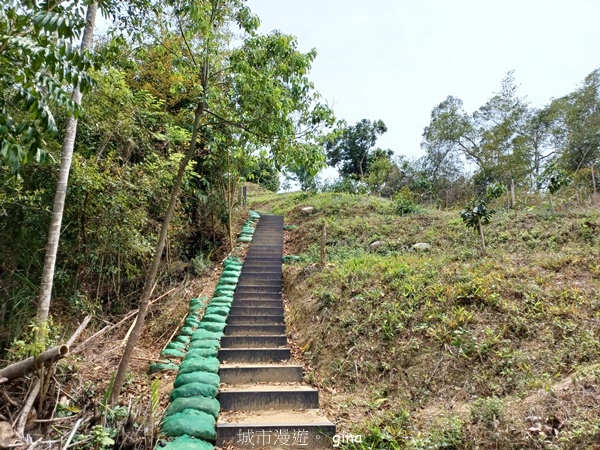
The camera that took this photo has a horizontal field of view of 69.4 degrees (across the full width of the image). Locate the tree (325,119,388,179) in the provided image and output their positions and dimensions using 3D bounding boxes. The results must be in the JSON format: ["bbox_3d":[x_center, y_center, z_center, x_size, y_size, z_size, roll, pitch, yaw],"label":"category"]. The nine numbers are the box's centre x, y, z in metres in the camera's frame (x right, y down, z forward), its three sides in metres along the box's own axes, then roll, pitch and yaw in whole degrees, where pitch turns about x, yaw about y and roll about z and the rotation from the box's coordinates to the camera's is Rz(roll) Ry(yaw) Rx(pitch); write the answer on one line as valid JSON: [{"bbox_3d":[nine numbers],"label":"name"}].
[{"bbox_3d":[4.114,-5.330,31.000,4.300,4.500,4.000,0,-13,0],"label":"tree"}]

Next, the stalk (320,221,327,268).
[{"bbox_3d":[0.580,0.464,10.700,0.110,1.150,0.110,0,-13,0],"label":"stalk"}]

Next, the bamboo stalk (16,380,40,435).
[{"bbox_3d":[-2.556,1.727,4.100,0.055,0.460,0.055,1,-31,0],"label":"bamboo stalk"}]

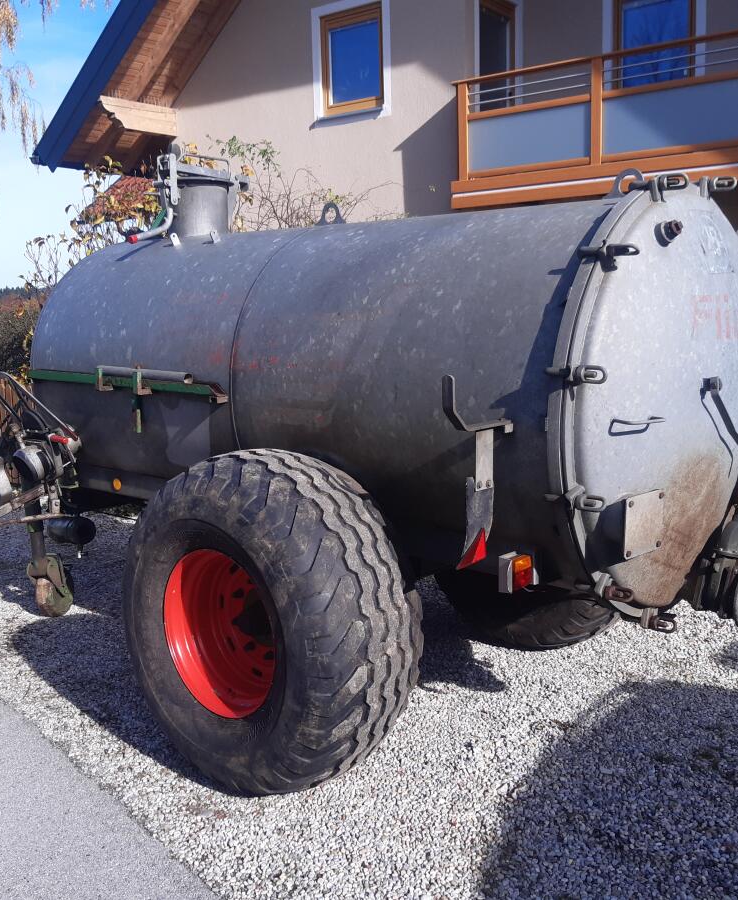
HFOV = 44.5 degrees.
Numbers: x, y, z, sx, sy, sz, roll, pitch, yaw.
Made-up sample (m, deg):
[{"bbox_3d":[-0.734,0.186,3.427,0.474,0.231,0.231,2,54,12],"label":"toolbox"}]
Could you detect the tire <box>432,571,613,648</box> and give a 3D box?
[{"bbox_3d":[0.800,0.393,4.525,1.211,1.211,0.547,6,12,43],"label":"tire"}]

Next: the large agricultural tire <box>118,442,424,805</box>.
[{"bbox_3d":[-0.383,0.611,3.274,1.211,1.211,0.547,6,12,43],"label":"large agricultural tire"}]

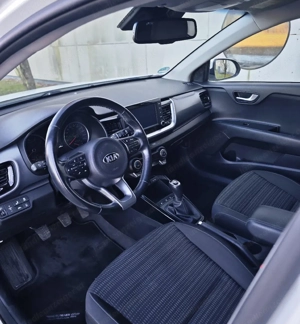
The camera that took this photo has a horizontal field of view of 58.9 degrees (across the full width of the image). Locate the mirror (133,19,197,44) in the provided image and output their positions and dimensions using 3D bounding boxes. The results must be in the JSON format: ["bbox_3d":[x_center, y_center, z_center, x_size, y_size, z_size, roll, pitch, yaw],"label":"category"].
[{"bbox_3d":[0.053,-0.459,0.930,0.245,0.070,0.042,-16,32,-23],"label":"mirror"}]

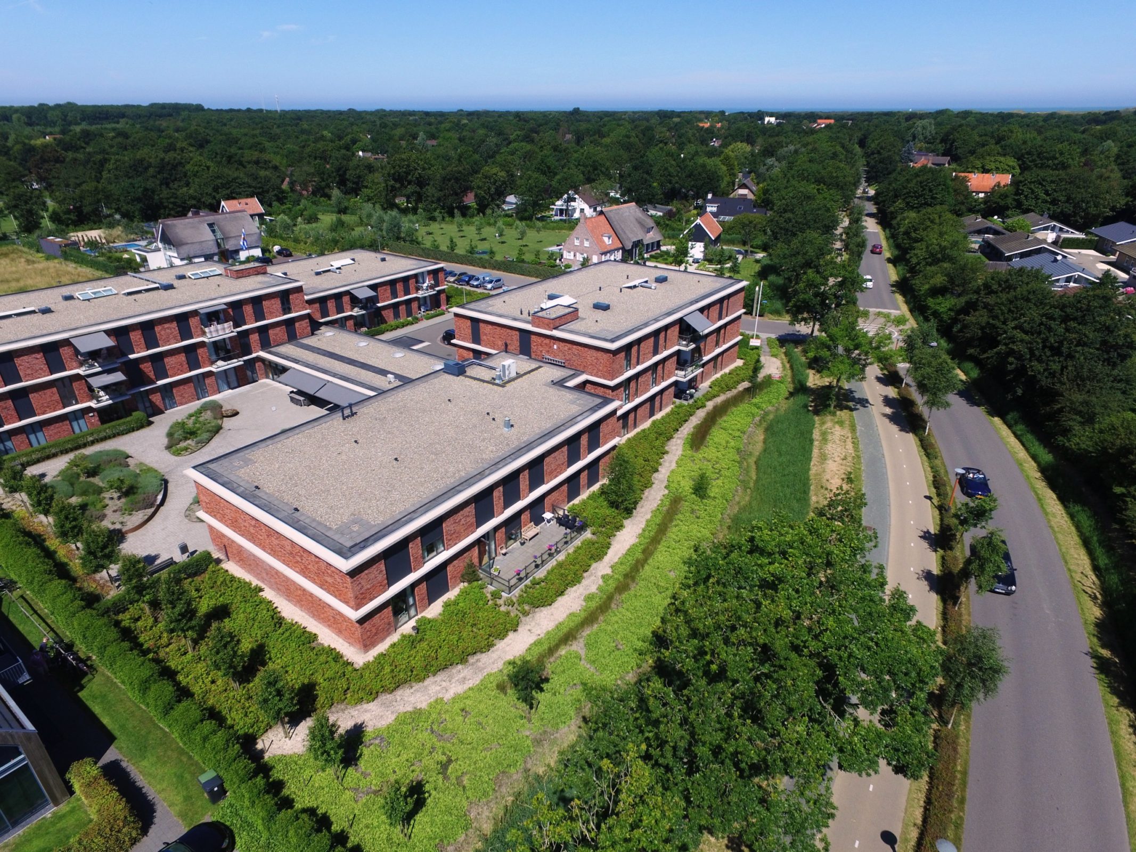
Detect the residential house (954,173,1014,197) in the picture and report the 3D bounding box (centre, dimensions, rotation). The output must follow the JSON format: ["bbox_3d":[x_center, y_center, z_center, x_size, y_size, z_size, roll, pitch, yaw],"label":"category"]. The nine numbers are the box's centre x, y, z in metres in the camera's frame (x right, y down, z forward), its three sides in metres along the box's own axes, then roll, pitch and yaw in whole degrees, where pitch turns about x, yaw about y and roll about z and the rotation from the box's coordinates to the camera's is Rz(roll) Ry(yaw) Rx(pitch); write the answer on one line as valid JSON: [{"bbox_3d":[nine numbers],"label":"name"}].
[{"bbox_3d":[136.200,-79.303,216.886,16.500,7.200,9.600,9,27,18],"label":"residential house"}]

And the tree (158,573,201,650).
[{"bbox_3d":[-20.600,10.188,35.343,2.100,5.500,2.100,0,26,0],"label":"tree"}]

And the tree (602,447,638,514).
[{"bbox_3d":[3.746,4.170,47.327,2.540,5.850,2.540,0,26,0],"label":"tree"}]

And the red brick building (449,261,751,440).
[{"bbox_3d":[4.387,-9.321,68.655,18.248,8.940,27.188,18,31,32],"label":"red brick building"}]

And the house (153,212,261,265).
[{"bbox_3d":[-69.200,-36.095,126.700,9.300,8.600,16.200,20,32,35],"label":"house"}]

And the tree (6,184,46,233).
[{"bbox_3d":[-126.800,-50.712,154.617,7.800,10.400,7.800,0,26,0],"label":"tree"}]

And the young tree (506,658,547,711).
[{"bbox_3d":[-1.914,12.836,31.685,1.950,3.880,1.950,0,26,0],"label":"young tree"}]

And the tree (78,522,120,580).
[{"bbox_3d":[-26.906,7.783,38.171,2.100,4.600,2.100,0,26,0],"label":"tree"}]

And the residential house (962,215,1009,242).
[{"bbox_3d":[92.920,-44.426,149.085,9.600,4.650,16.180,9,27,17],"label":"residential house"}]

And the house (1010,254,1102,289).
[{"bbox_3d":[79.771,-24.802,108.549,8.750,4.650,16.340,9,27,17],"label":"house"}]

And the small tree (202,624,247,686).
[{"bbox_3d":[-17.164,11.838,33.220,1.870,4.340,1.870,0,26,0],"label":"small tree"}]

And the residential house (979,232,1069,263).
[{"bbox_3d":[89.819,-34.383,128.010,11.130,4.370,16.850,9,27,17],"label":"residential house"}]

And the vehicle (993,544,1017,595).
[{"bbox_3d":[27.470,8.865,42.709,1.780,1.420,4.600,9,28,18],"label":"vehicle"}]

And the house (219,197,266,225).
[{"bbox_3d":[-78.082,-51.153,157.425,6.100,6.500,8.200,20,32,35],"label":"house"}]

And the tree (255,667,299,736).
[{"bbox_3d":[-13.487,13.068,30.665,1.830,4.350,1.830,0,26,0],"label":"tree"}]

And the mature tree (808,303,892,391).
[{"bbox_3d":[27.068,-6.419,63.759,8.180,10.590,8.180,0,26,0],"label":"mature tree"}]

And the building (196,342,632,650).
[{"bbox_3d":[-8.444,2.643,46.991,15.728,6.240,28.208,18,31,32],"label":"building"}]

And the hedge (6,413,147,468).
[{"bbox_3d":[-43.638,1.273,58.640,1.250,1.100,11.000,17,31,31],"label":"hedge"}]

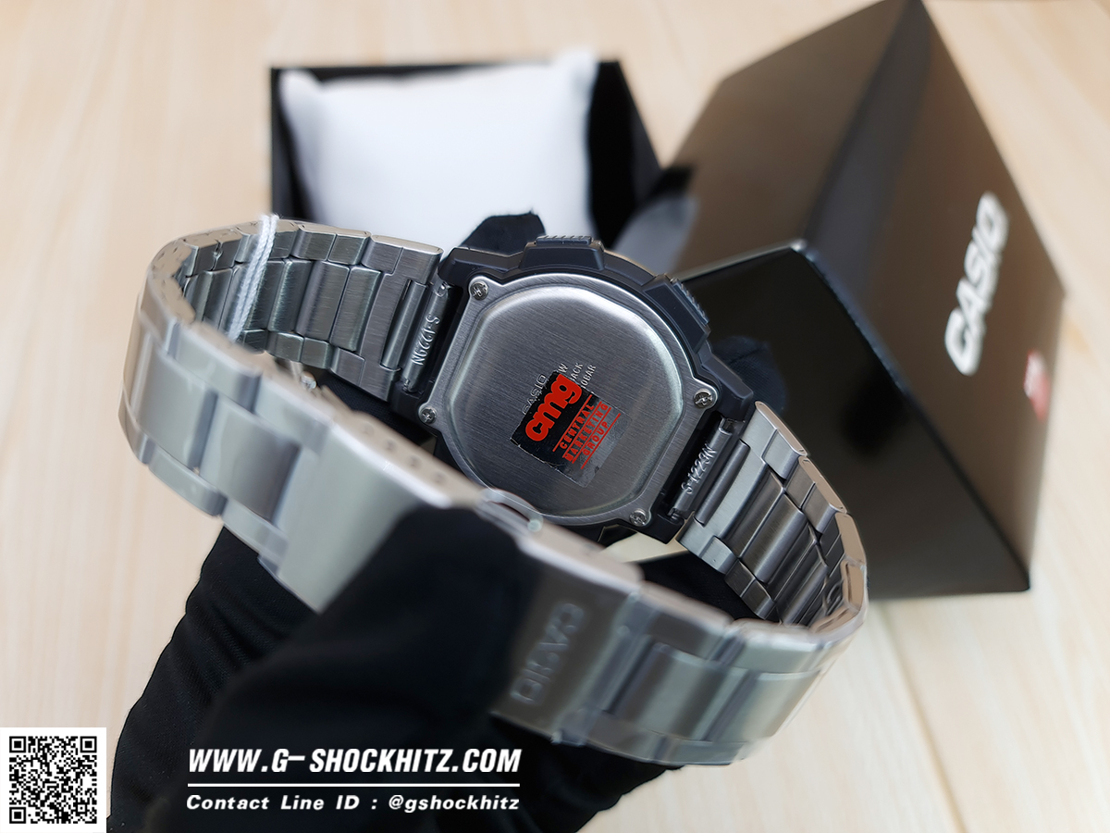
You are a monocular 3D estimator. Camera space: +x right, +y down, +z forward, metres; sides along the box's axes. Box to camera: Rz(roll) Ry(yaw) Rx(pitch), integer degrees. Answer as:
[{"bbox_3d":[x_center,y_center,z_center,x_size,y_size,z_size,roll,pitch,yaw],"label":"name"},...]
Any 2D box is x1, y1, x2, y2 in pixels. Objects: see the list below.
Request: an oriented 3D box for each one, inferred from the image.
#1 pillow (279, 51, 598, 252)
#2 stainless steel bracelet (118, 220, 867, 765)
[{"bbox_3d":[-0.028,-0.051,0.231,0.084,0.052,0.075,-6,56,-12],"label":"pillow"},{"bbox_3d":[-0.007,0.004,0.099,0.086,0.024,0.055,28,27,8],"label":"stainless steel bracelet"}]

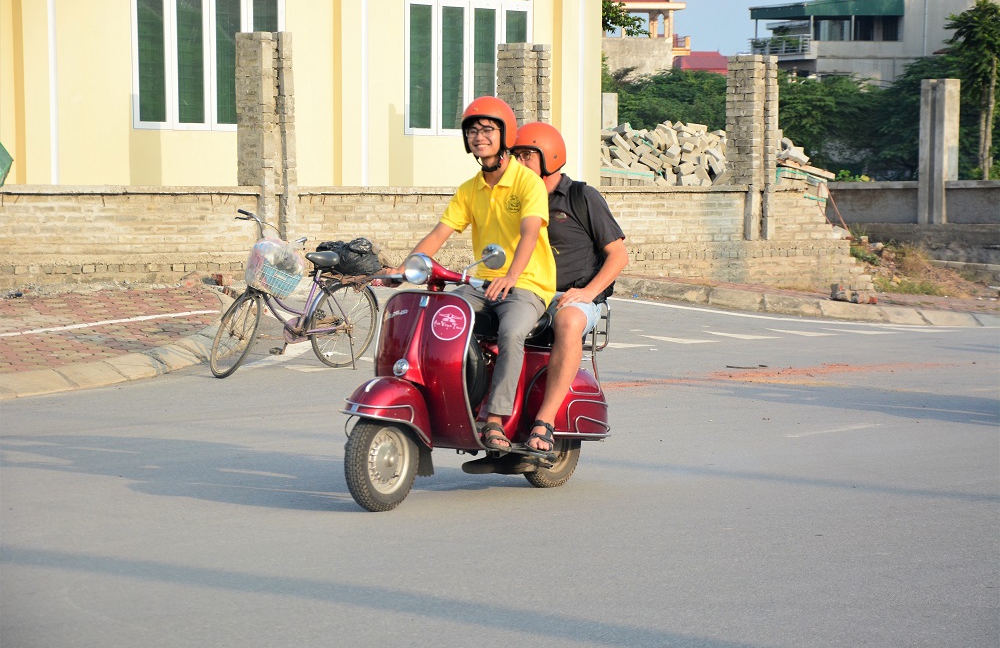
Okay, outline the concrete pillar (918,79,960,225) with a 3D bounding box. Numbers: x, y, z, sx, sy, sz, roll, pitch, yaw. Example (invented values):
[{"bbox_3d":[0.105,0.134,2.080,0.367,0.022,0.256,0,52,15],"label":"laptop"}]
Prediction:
[{"bbox_3d":[5.393,-2.099,37.941,0.345,1.772,0.345,3,4,42],"label":"concrete pillar"}]

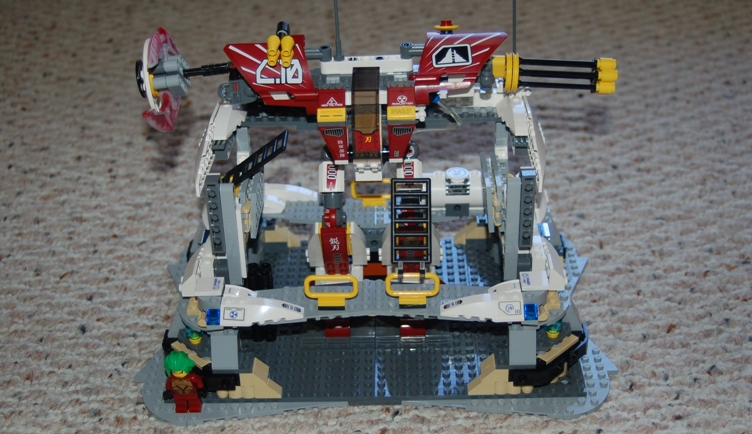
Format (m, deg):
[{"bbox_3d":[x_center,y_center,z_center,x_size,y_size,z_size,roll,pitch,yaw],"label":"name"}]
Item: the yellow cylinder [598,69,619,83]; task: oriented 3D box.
[{"bbox_3d":[0.140,-0.085,0.653,0.012,0.008,0.008,4,32,7],"label":"yellow cylinder"}]

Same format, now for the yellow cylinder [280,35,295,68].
[{"bbox_3d":[-0.052,-0.098,0.640,0.008,0.016,0.011,-1,57,1],"label":"yellow cylinder"}]

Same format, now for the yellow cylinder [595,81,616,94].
[{"bbox_3d":[0.139,-0.078,0.658,0.012,0.008,0.008,4,32,7],"label":"yellow cylinder"}]

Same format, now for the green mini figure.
[{"bbox_3d":[-0.112,0.095,0.641,0.025,0.043,0.015,-1,32,1],"label":"green mini figure"}]

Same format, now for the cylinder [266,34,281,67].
[{"bbox_3d":[-0.061,-0.098,0.640,0.008,0.016,0.011,-1,57,1],"label":"cylinder"}]

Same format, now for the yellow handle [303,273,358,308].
[{"bbox_3d":[-0.026,0.043,0.643,0.032,0.018,0.009,-1,32,1],"label":"yellow handle"}]

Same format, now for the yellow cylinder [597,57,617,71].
[{"bbox_3d":[0.140,-0.093,0.658,0.012,0.008,0.008,4,32,7],"label":"yellow cylinder"}]

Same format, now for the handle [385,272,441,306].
[{"bbox_3d":[0.022,0.042,0.643,0.032,0.018,0.009,-1,32,1],"label":"handle"}]

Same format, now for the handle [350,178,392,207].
[{"bbox_3d":[-0.001,-0.017,0.740,0.032,0.018,0.009,-1,32,1],"label":"handle"}]

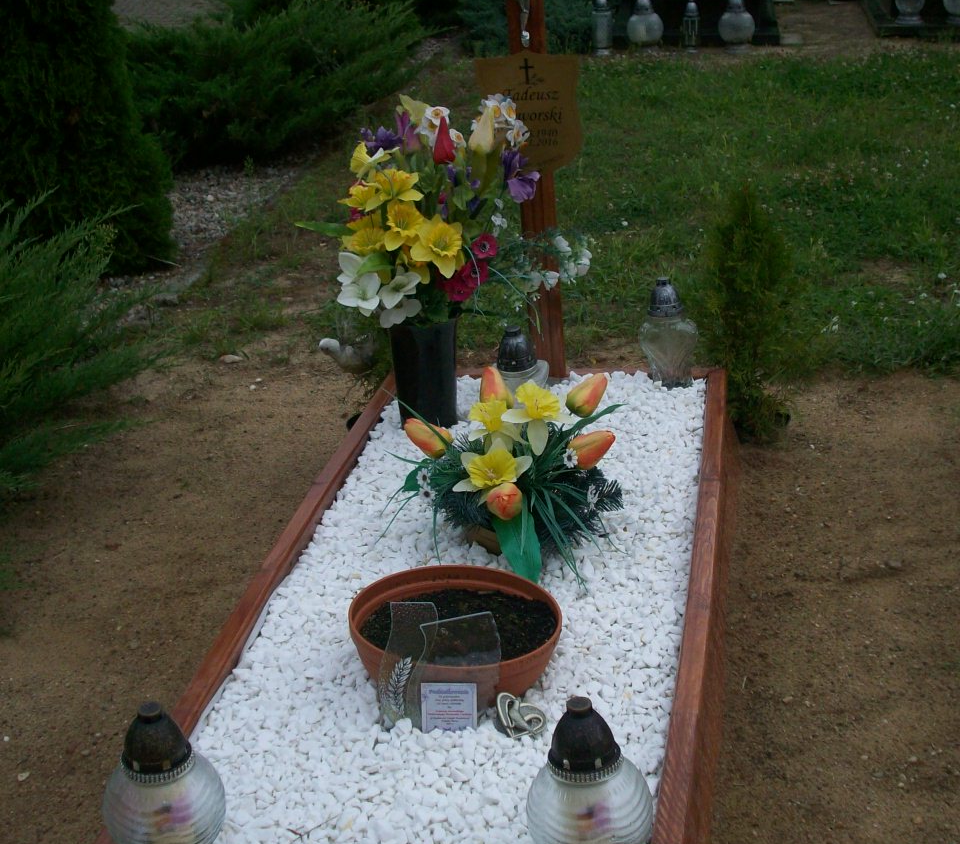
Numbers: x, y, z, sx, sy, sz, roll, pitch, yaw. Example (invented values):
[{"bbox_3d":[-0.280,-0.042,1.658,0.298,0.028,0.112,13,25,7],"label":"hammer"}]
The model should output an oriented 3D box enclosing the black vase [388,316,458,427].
[{"bbox_3d":[-0.120,-0.111,3.717,0.147,0.238,0.147,0,22,9],"label":"black vase"}]

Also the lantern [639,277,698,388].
[{"bbox_3d":[0.428,-0.207,3.850,0.135,0.246,0.135,0,22,9],"label":"lantern"}]

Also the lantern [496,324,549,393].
[{"bbox_3d":[0.086,-0.102,3.692,0.125,0.213,0.125,0,22,9],"label":"lantern"}]

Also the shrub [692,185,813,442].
[{"bbox_3d":[0.645,-0.262,4.025,0.250,0.604,0.250,0,22,9],"label":"shrub"}]

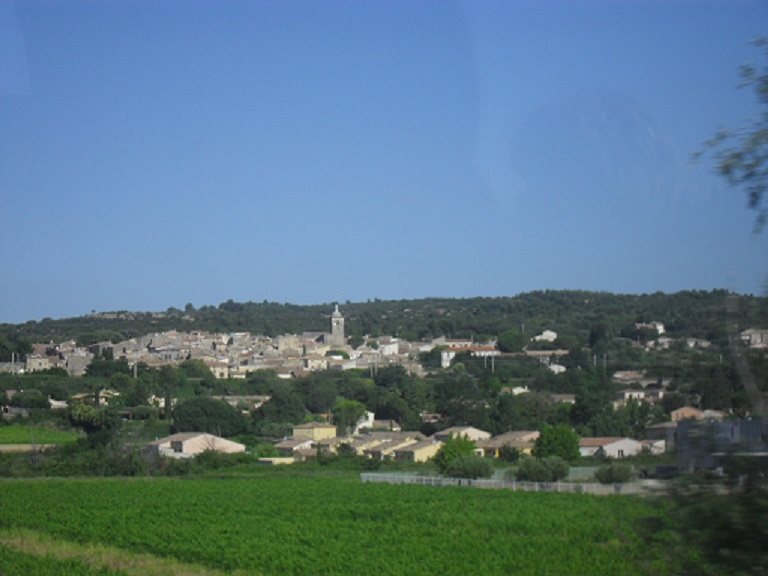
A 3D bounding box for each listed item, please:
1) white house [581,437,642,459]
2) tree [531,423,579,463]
[{"bbox_3d":[49.700,35.400,435.000,14.300,4.900,10.000,0,-3,-5],"label":"white house"},{"bbox_3d":[36.300,32.900,416.000,10.000,8.200,9.600,0,-3,5],"label":"tree"}]

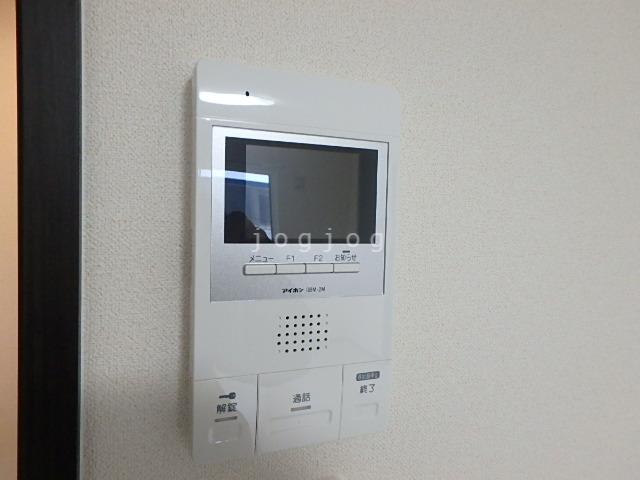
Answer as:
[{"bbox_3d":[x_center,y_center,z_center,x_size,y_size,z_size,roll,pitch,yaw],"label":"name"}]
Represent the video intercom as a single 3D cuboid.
[{"bbox_3d":[-0.015,0.014,0.278,0.125,0.223,0.028,0,4,-21],"label":"video intercom"}]

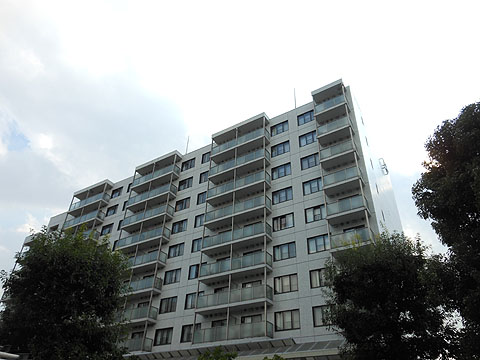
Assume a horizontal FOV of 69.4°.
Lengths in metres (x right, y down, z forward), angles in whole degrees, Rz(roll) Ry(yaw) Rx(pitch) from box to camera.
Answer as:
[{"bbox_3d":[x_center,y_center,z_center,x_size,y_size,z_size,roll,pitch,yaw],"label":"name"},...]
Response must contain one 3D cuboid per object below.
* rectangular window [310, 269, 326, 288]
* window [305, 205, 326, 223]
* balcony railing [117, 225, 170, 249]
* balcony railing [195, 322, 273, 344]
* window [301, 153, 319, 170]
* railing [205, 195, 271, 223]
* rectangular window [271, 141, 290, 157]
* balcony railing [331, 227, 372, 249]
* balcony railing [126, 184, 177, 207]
[{"bbox_3d":[6.373,7.484,26.621,2.049,1.379,0.150,-19,-40,27],"label":"rectangular window"},{"bbox_3d":[6.725,2.868,30.197,2.168,1.399,0.150,-19,-40,28],"label":"window"},{"bbox_3d":[-11.508,7.094,41.114,7.418,1.100,1.279,-19,-40,28],"label":"balcony railing"},{"bbox_3d":[-0.676,12.681,28.331,7.152,1.225,1.263,-19,-39,28],"label":"balcony railing"},{"bbox_3d":[6.964,-1.808,33.757,2.150,1.413,0.120,-19,-40,28],"label":"window"},{"bbox_3d":[-0.304,3.224,34.686,7.152,1.225,1.263,-19,-39,28],"label":"railing"},{"bbox_3d":[4.198,-3.266,36.464,2.128,1.422,0.129,-19,-40,28],"label":"rectangular window"},{"bbox_3d":[8.489,4.594,26.119,3.023,1.142,1.222,-19,-40,27],"label":"balcony railing"},{"bbox_3d":[-11.321,2.336,44.426,7.418,1.100,1.279,-19,-40,28],"label":"balcony railing"}]

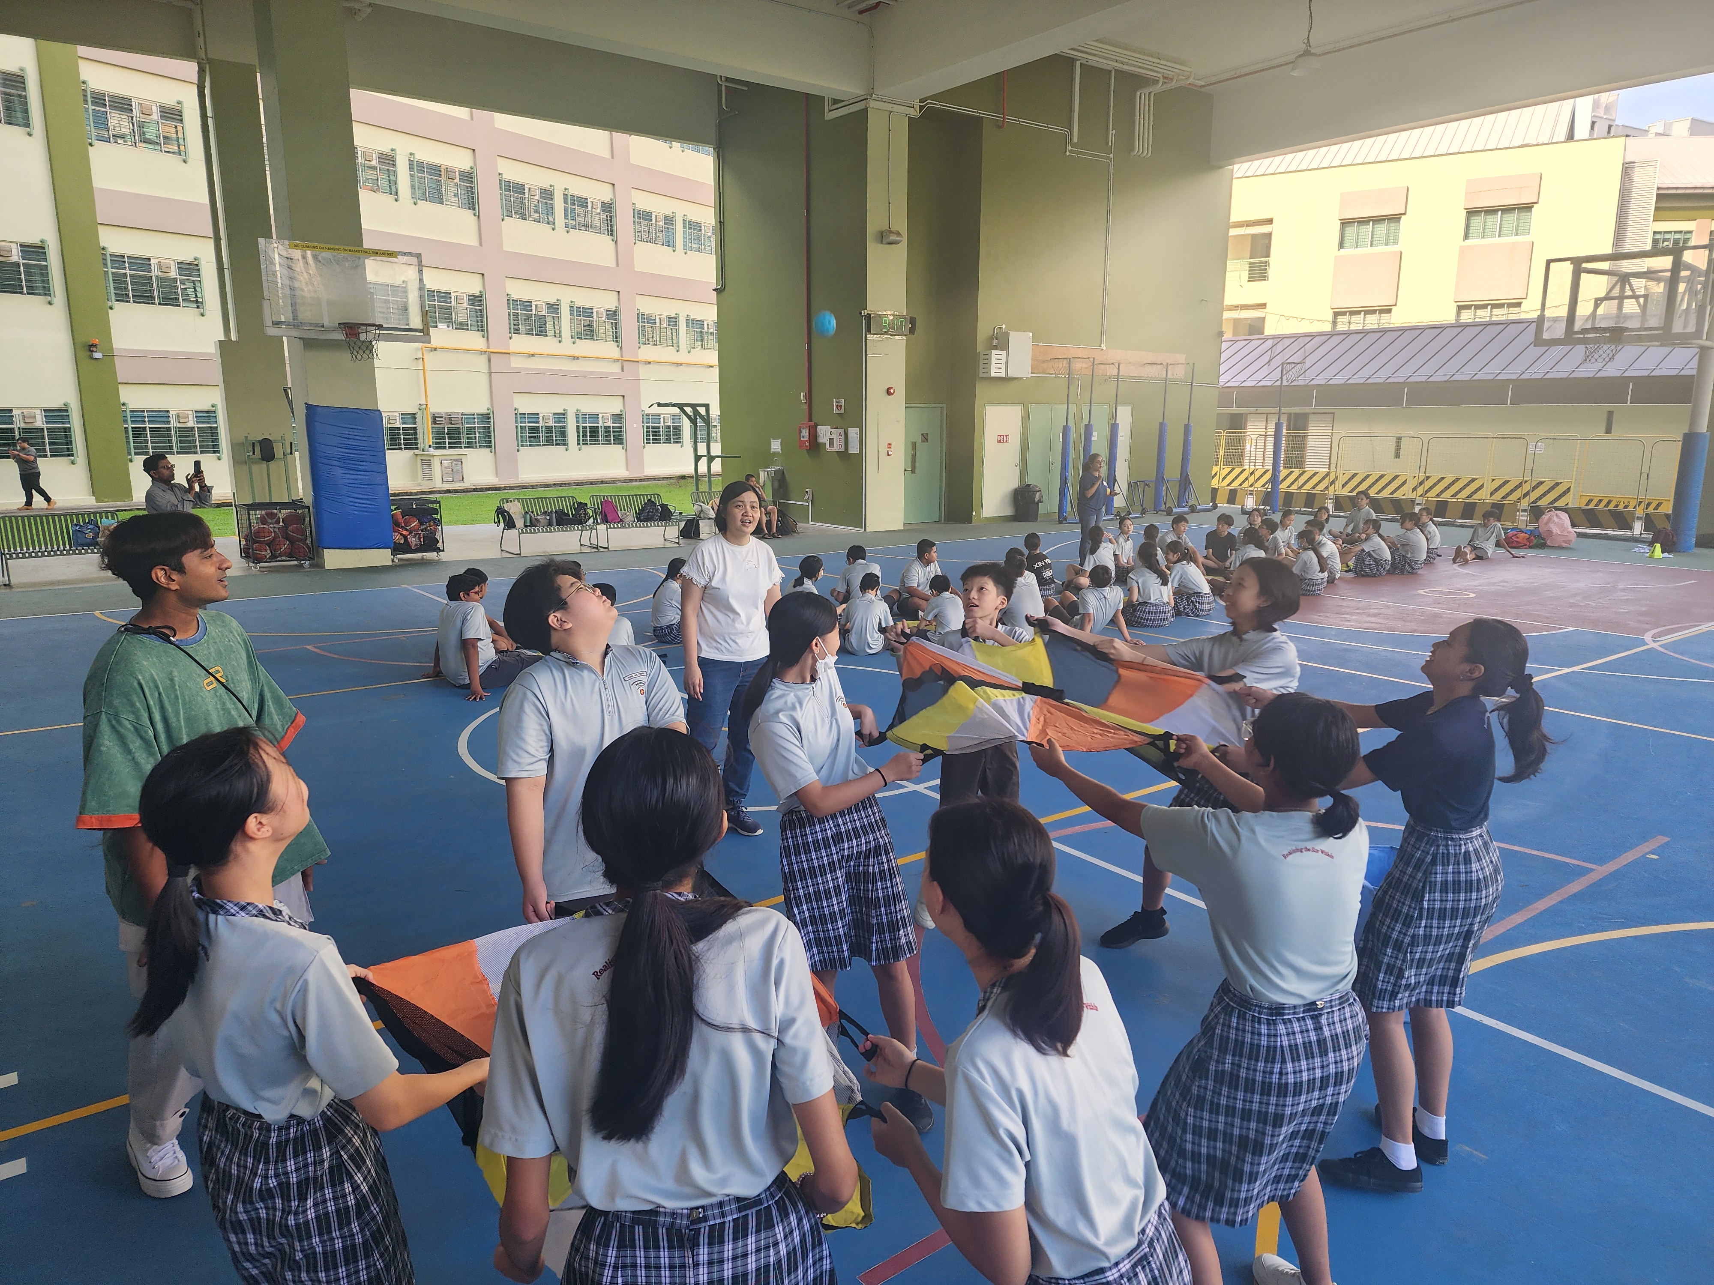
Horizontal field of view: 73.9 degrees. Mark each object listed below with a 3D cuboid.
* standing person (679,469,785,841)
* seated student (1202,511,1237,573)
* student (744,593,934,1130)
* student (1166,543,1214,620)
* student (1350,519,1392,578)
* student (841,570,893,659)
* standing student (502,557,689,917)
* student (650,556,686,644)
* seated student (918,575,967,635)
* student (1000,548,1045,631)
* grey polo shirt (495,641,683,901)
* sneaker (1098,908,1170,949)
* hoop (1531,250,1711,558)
[{"bbox_3d":[-0.613,0.050,5.607,0.520,1.660,0.360,-5,12,-23],"label":"standing person"},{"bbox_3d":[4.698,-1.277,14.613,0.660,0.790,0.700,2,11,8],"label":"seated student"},{"bbox_3d":[-0.023,0.599,3.139,0.580,1.490,0.480,4,12,20],"label":"student"},{"bbox_3d":[3.323,-0.665,11.389,0.660,0.750,0.480,5,12,22],"label":"student"},{"bbox_3d":[6.618,-1.274,14.760,0.700,0.730,0.450,7,13,31],"label":"student"},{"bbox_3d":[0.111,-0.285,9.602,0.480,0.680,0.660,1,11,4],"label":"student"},{"bbox_3d":[-0.663,0.612,2.755,0.500,1.610,0.420,-6,13,-27],"label":"standing student"},{"bbox_3d":[-1.398,-0.381,9.920,0.720,0.730,0.460,-9,15,-39],"label":"student"},{"bbox_3d":[0.721,-0.308,9.729,0.460,0.680,0.660,-8,14,-37],"label":"seated student"},{"bbox_3d":[1.512,-0.447,10.108,0.480,0.810,0.680,-8,14,-34],"label":"student"},{"bbox_3d":[-0.674,0.339,2.901,0.520,0.680,0.310,-10,15,-42],"label":"grey polo shirt"},{"bbox_3d":[1.045,1.066,4.313,0.265,0.120,0.100,-2,12,-12],"label":"sneaker"},{"bbox_3d":[10.809,-3.100,15.503,4.150,3.970,1.820,-8,14,-36],"label":"hoop"}]

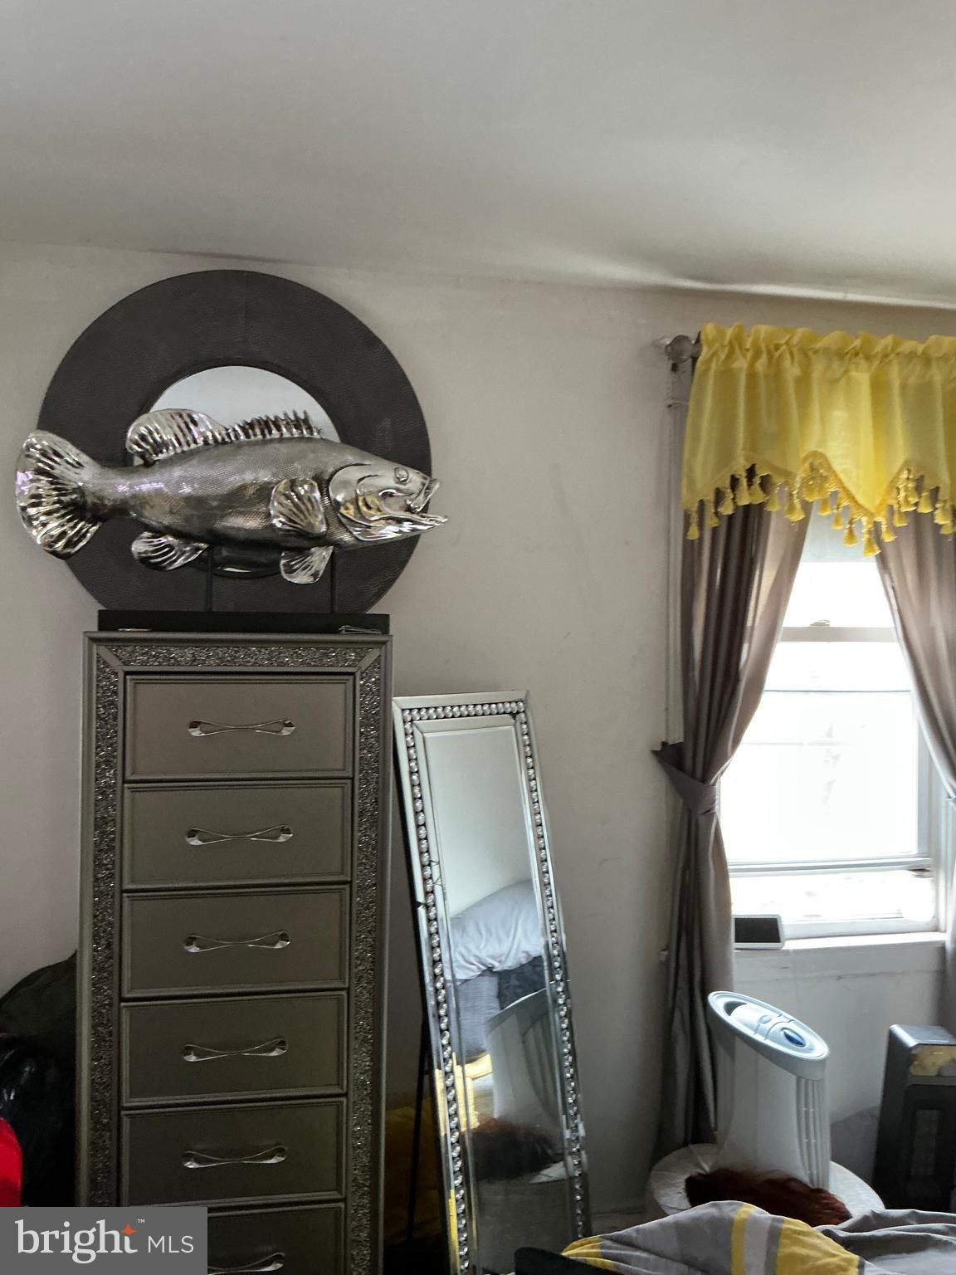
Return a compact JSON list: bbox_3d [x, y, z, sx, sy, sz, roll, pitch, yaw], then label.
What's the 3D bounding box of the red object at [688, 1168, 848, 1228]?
[{"bbox_3d":[0.530,1.035,1.900,0.290,0.080,0.160,1,0,18],"label":"red object"}]

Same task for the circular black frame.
[{"bbox_3d":[-0.547,-0.402,2.396,0.885,0.885,0.050,1,0,-11],"label":"circular black frame"}]

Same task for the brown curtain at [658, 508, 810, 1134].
[{"bbox_3d":[0.630,0.304,2.558,0.410,2.060,0.150,1,0,-11],"label":"brown curtain"}]

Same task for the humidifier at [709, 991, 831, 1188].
[{"bbox_3d":[0.590,0.925,2.090,0.140,0.300,0.270,1,0,-30],"label":"humidifier"}]

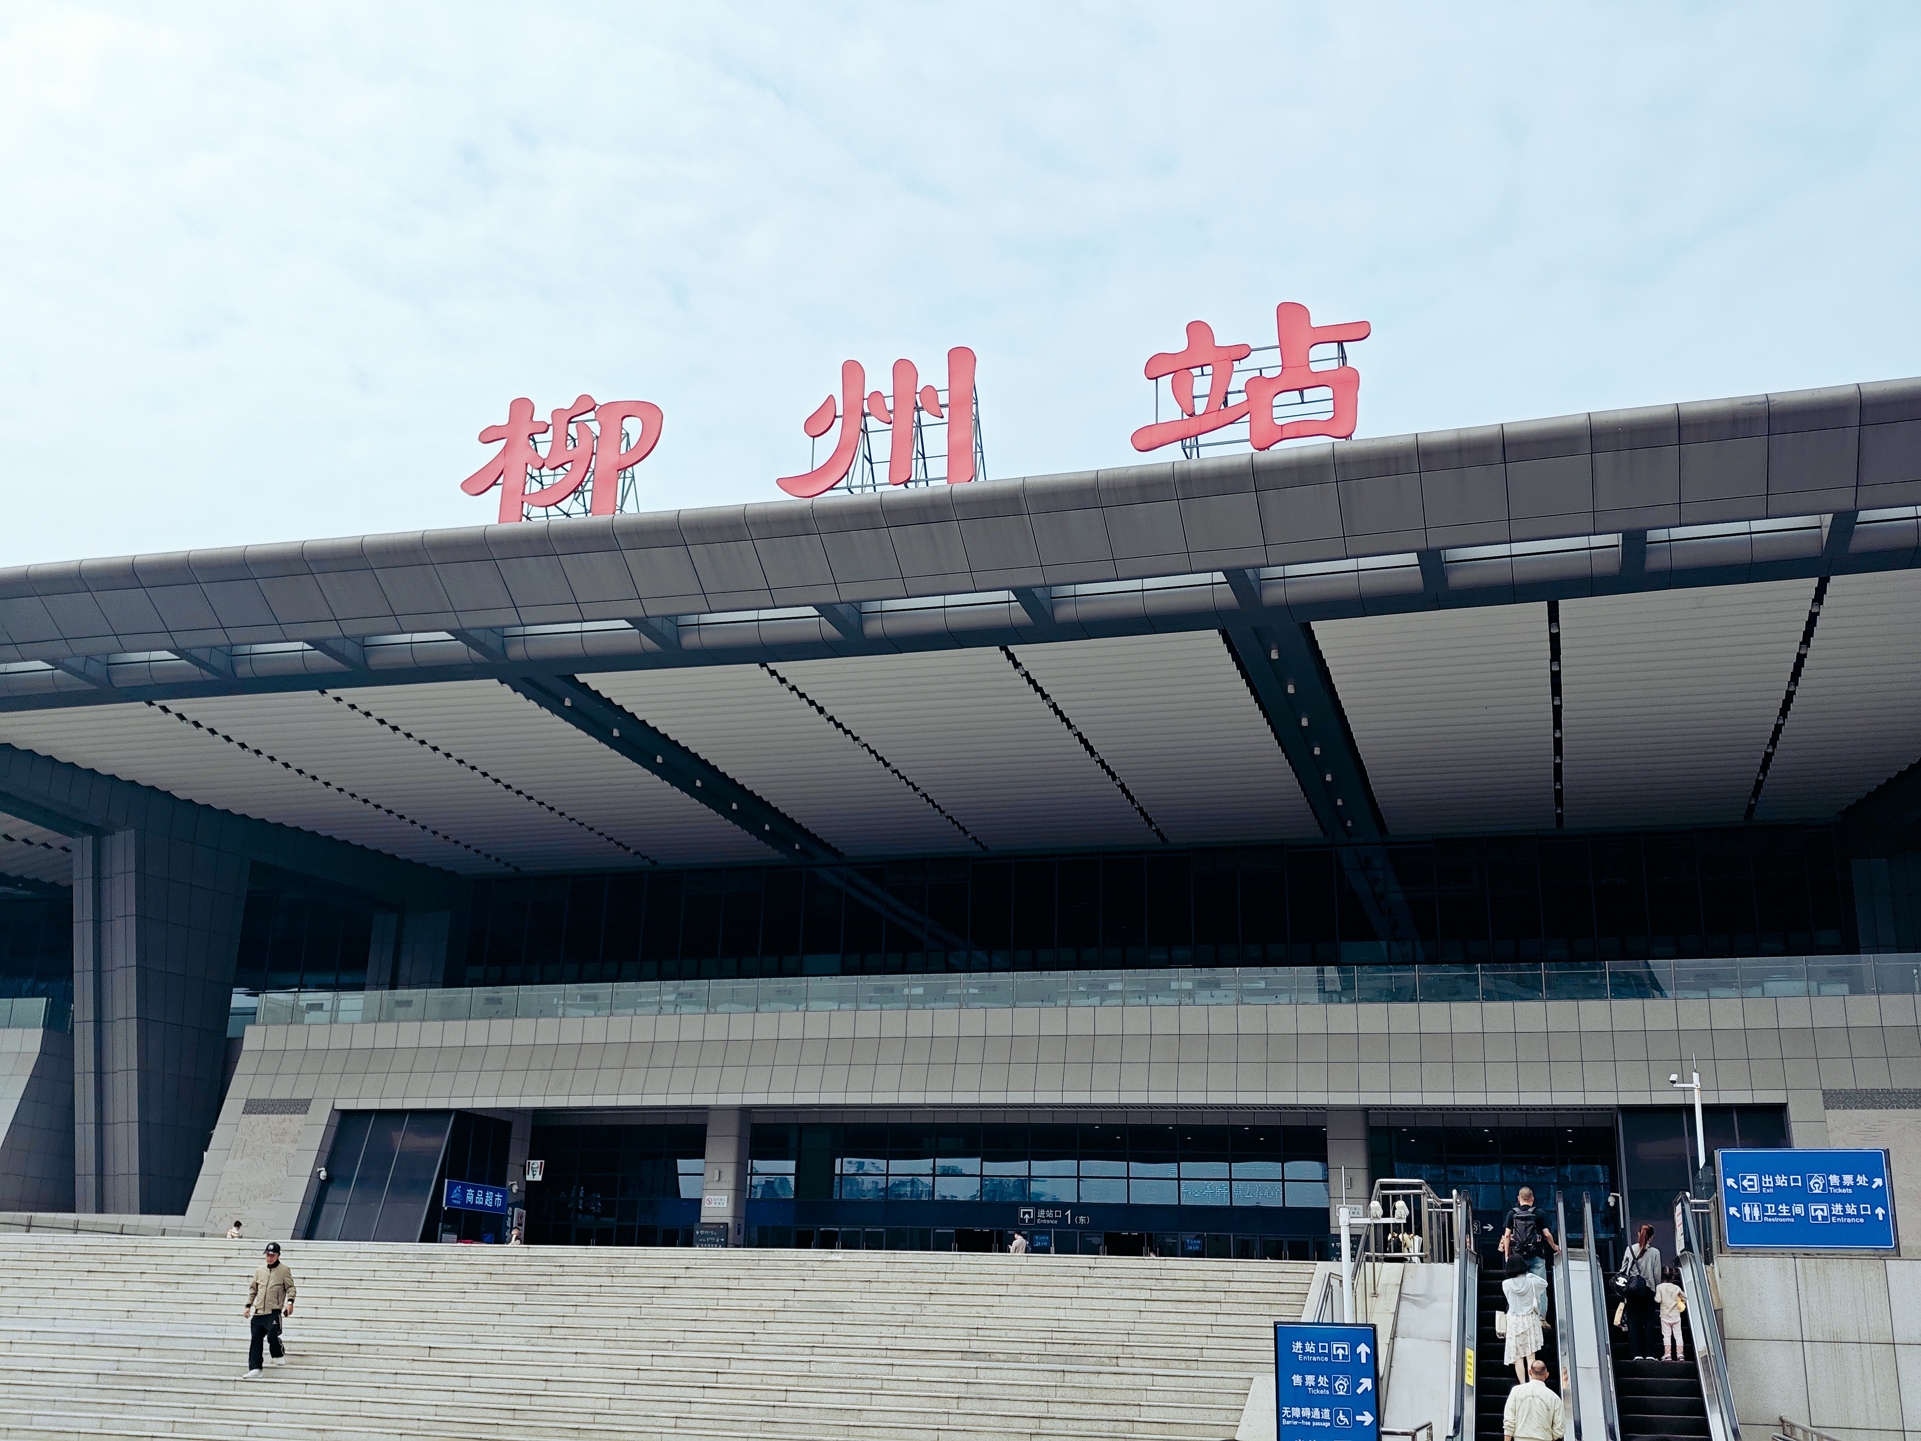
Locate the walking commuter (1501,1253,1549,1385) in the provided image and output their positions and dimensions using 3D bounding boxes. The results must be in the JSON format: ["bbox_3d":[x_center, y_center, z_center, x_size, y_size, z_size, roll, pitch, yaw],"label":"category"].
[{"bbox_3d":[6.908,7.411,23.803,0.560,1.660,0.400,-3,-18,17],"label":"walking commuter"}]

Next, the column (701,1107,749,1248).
[{"bbox_3d":[-7.745,15.653,63.991,1.103,5.660,1.020,-3,-18,17],"label":"column"}]

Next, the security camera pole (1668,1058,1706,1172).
[{"bbox_3d":[11.970,7.330,31.780,0.465,3.708,0.200,-3,-18,17],"label":"security camera pole"}]

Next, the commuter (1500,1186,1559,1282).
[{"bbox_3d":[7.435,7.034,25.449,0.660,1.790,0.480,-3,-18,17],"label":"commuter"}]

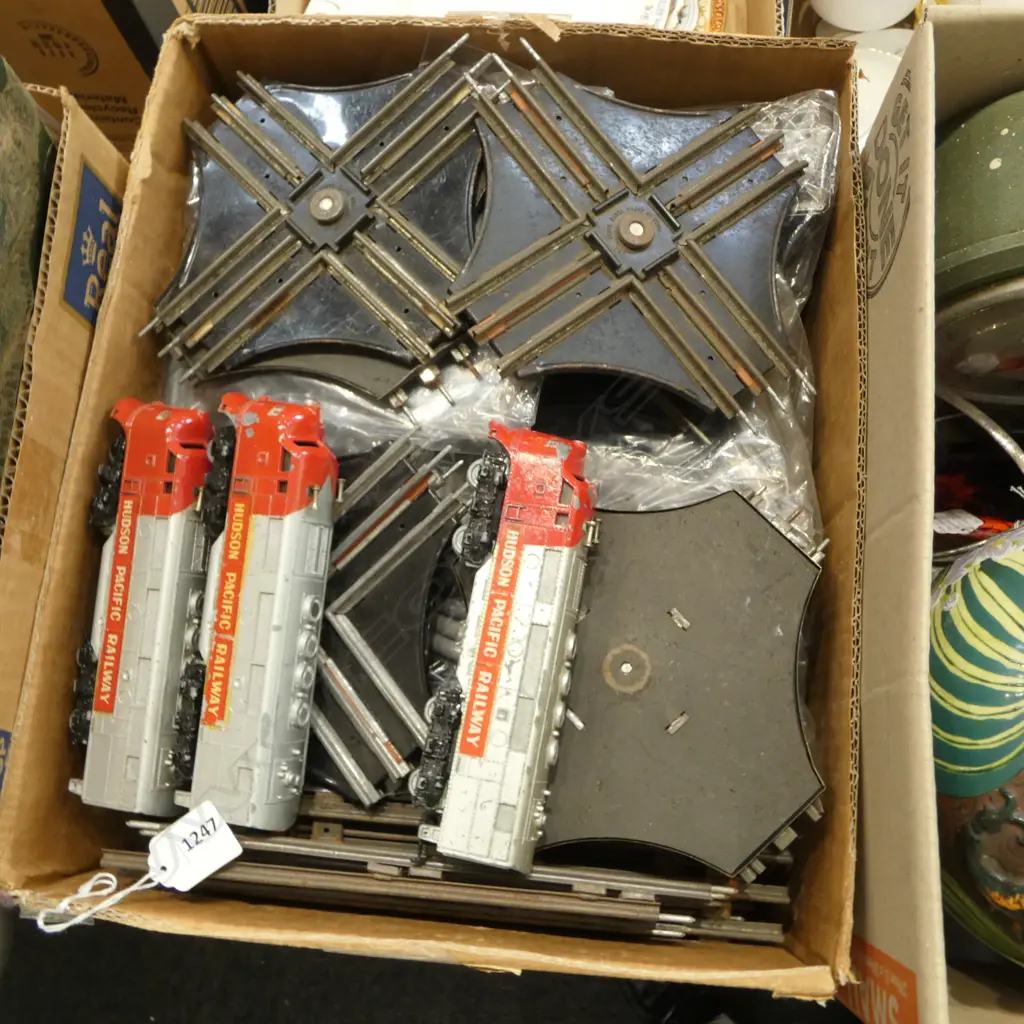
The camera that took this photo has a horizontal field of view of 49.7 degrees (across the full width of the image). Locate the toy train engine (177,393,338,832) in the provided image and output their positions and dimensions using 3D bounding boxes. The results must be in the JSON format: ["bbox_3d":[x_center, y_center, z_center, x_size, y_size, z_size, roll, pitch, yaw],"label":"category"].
[{"bbox_3d":[-0.106,0.039,0.469,0.055,0.036,0.175,5,87,25],"label":"toy train engine"}]

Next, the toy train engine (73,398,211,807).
[{"bbox_3d":[-0.158,0.039,0.487,0.055,0.036,0.175,4,85,25],"label":"toy train engine"}]

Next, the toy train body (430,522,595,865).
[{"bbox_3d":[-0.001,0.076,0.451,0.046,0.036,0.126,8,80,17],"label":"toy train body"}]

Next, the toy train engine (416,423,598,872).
[{"bbox_3d":[0.001,0.051,0.456,0.055,0.036,0.175,8,80,17],"label":"toy train engine"}]

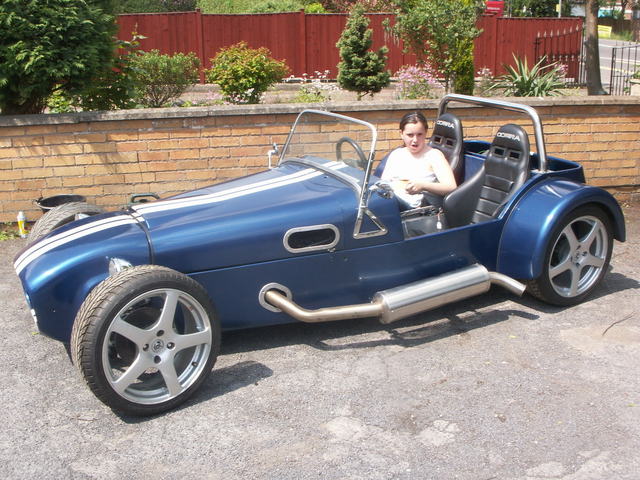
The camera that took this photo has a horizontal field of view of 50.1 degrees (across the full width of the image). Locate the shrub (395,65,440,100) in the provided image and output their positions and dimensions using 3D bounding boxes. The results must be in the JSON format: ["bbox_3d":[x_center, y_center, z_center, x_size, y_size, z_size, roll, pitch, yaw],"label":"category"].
[{"bbox_3d":[0.941,-1.510,6.600,0.430,0.370,0.420,-4,16,-9],"label":"shrub"}]

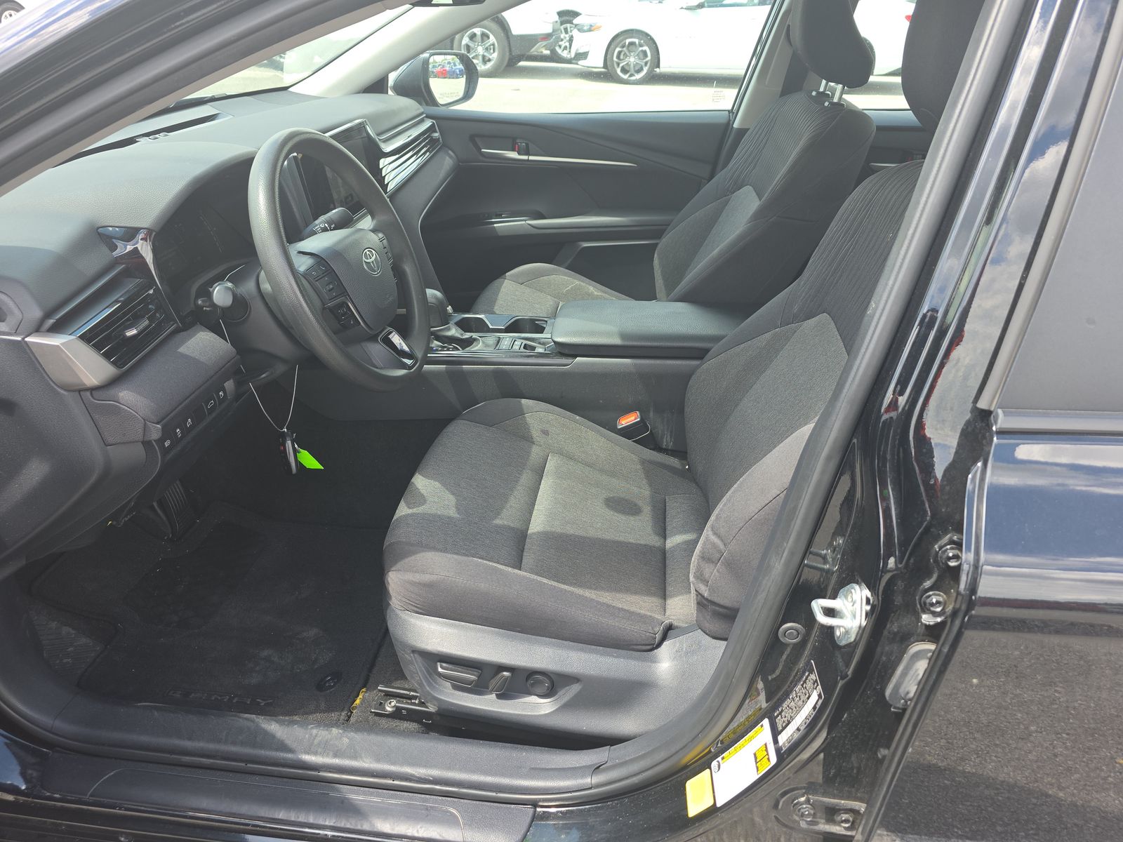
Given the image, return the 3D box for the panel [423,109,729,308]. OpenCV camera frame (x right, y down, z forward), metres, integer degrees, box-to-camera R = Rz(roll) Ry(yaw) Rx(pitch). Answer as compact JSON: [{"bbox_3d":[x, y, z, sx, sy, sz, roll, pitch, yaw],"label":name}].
[{"bbox_3d":[-0.055,-0.542,2.071,0.960,0.610,0.140,3,30,6],"label":"panel"}]

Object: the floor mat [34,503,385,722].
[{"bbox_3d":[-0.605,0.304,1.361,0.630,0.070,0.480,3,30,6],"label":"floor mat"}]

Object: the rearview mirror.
[{"bbox_3d":[-0.363,-0.983,2.149,0.160,0.150,0.225,12,33,21],"label":"rearview mirror"}]

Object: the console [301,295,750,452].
[{"bbox_3d":[-0.058,-0.088,1.502,0.900,0.290,0.250,3,30,6],"label":"console"}]

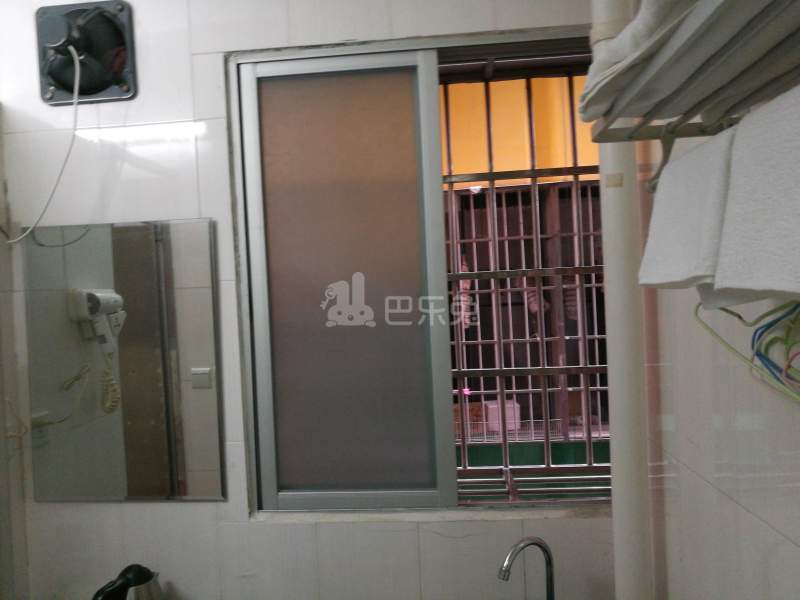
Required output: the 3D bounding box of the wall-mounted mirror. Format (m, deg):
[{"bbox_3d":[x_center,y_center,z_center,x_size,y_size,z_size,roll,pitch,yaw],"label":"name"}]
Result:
[{"bbox_3d":[-0.690,0.156,1.559,0.503,0.700,0.020,-3,1,5],"label":"wall-mounted mirror"}]

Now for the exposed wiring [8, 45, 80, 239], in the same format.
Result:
[{"bbox_3d":[-0.849,-0.368,1.479,0.207,0.456,0.060,-3,1,5],"label":"exposed wiring"}]

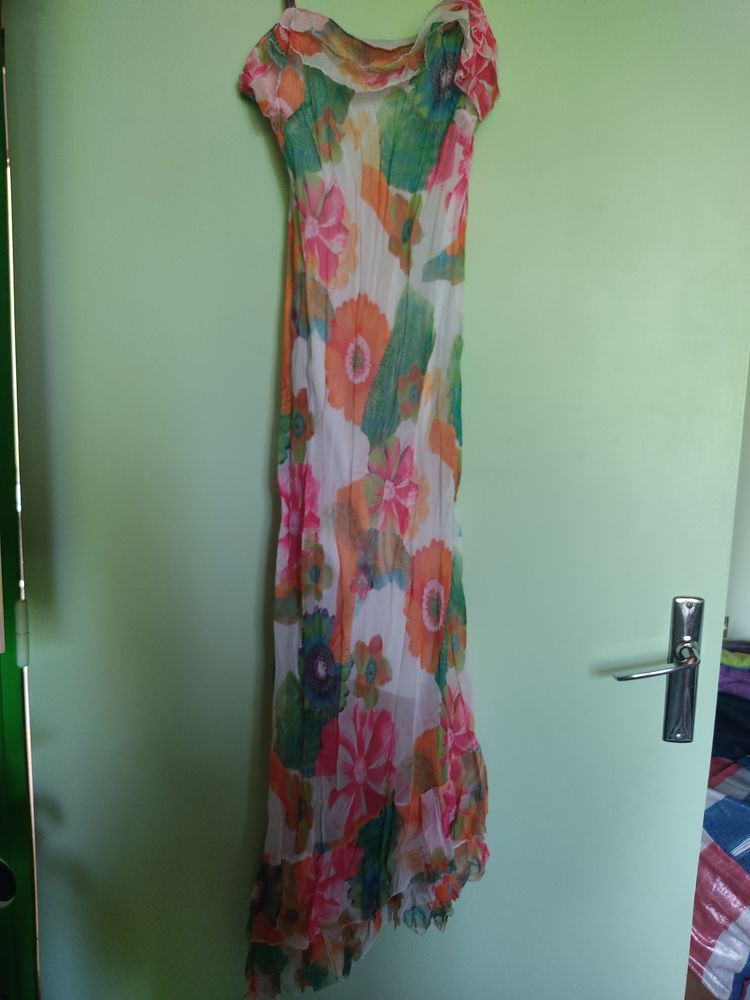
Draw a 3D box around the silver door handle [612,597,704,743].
[{"bbox_3d":[0.342,0.214,0.913,0.117,0.188,0.054,2,8,1],"label":"silver door handle"}]

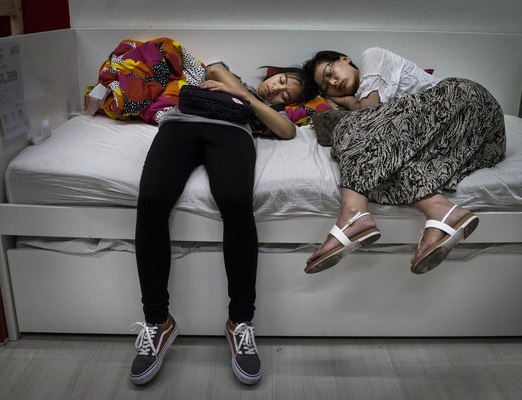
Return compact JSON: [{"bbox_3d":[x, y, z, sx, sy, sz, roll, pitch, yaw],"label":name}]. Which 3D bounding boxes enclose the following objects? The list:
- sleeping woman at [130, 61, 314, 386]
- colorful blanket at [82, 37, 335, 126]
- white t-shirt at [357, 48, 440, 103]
[{"bbox_3d":[-0.105,-0.024,2.104,0.515,0.842,1.129,4,19,11],"label":"sleeping woman"},{"bbox_3d":[-0.224,-0.498,2.433,1.020,0.337,0.327,1,19,0],"label":"colorful blanket"},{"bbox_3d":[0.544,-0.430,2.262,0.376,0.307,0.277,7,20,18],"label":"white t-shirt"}]

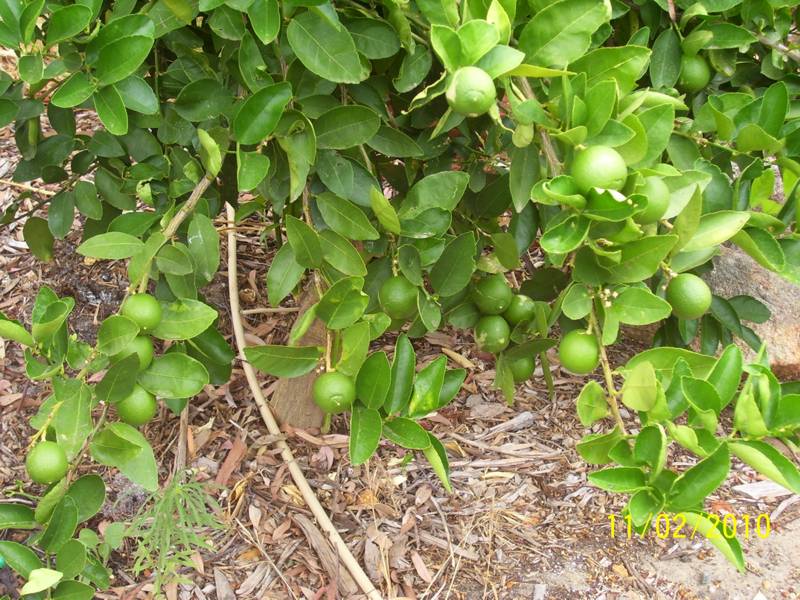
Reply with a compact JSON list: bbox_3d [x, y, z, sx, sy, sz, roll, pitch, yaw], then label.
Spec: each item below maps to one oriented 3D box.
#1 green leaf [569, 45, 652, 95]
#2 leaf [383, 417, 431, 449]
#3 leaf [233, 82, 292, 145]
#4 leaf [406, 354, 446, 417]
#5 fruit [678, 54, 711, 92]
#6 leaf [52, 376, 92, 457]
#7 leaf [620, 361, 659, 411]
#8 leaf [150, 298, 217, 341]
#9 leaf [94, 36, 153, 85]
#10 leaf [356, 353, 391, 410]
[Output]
[{"bbox_3d":[0.210,-0.229,1.520,0.089,0.016,0.046,-24,68,-6],"label":"green leaf"},{"bbox_3d":[0.007,0.148,1.689,0.057,0.011,0.034,22,62,12],"label":"leaf"},{"bbox_3d":[-0.144,-0.196,1.600,0.040,0.014,0.092,35,67,9],"label":"leaf"},{"bbox_3d":[0.029,0.093,1.620,0.036,0.074,0.016,29,0,24],"label":"leaf"},{"bbox_3d":[0.340,-0.261,1.760,0.043,0.045,0.043,0,25,0],"label":"fruit"},{"bbox_3d":[-0.348,0.126,1.620,0.043,0.088,0.015,11,-12,2],"label":"leaf"},{"bbox_3d":[0.246,0.088,1.570,0.038,0.054,0.015,15,9,10],"label":"leaf"},{"bbox_3d":[-0.240,0.022,1.690,0.074,0.018,0.044,-12,70,-5],"label":"leaf"},{"bbox_3d":[-0.288,-0.250,1.600,0.045,0.014,0.086,43,64,13],"label":"leaf"},{"bbox_3d":[-0.025,0.090,1.700,0.039,0.013,0.066,10,73,4],"label":"leaf"}]

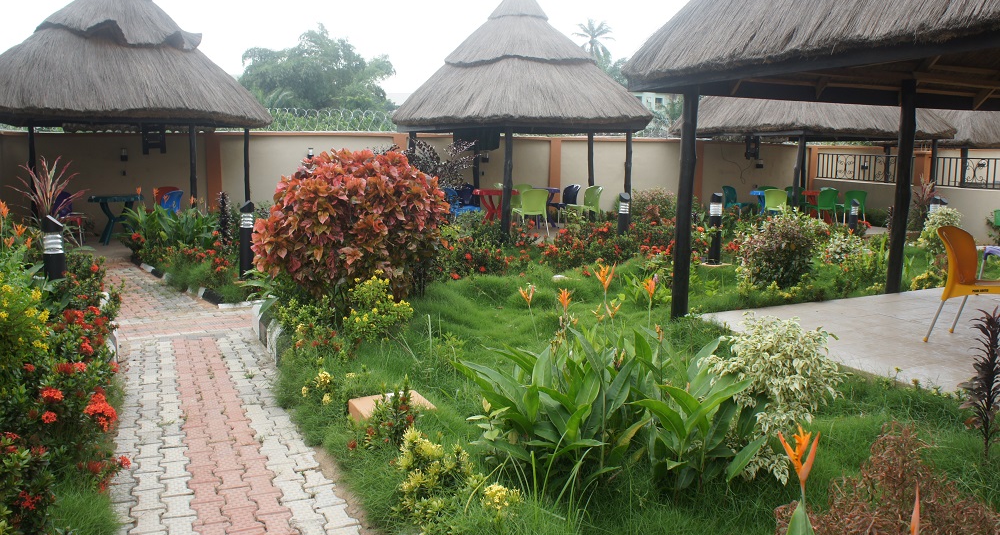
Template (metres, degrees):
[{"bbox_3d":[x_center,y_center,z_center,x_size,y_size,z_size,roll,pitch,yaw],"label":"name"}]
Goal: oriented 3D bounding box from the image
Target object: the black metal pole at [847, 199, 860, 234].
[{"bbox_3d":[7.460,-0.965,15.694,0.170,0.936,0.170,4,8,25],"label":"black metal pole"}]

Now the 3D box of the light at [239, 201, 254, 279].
[{"bbox_3d":[-2.954,-0.322,8.750,0.160,0.920,0.160,-1,8,-11],"label":"light"}]

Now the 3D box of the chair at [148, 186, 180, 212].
[{"bbox_3d":[-5.652,-0.910,12.700,0.500,0.840,0.540,4,8,21],"label":"chair"}]

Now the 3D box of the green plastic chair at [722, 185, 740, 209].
[{"bbox_3d":[5.814,-1.534,18.346,0.550,0.860,0.500,7,10,38],"label":"green plastic chair"}]

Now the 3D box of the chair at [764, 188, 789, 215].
[{"bbox_3d":[6.176,-1.313,16.800,0.500,0.840,0.540,0,8,-9],"label":"chair"}]

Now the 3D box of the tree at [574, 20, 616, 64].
[{"bbox_3d":[10.088,-17.880,80.000,4.600,17.200,4.600,1,8,0],"label":"tree"}]

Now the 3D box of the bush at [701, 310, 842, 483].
[{"bbox_3d":[1.186,0.548,3.250,0.580,0.690,0.550,3,8,20],"label":"bush"}]

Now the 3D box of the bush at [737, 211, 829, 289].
[{"bbox_3d":[3.442,-0.238,9.009,1.030,0.918,0.970,4,8,21],"label":"bush"}]

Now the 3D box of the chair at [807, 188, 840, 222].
[{"bbox_3d":[7.695,-1.402,17.754,0.500,0.860,0.550,0,8,-4],"label":"chair"}]

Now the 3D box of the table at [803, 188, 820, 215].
[{"bbox_3d":[7.313,-1.315,17.100,0.900,0.750,0.850,0,8,-6],"label":"table"}]

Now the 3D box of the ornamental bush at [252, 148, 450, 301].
[{"bbox_3d":[-1.357,-0.329,6.850,1.720,1.420,1.600,-1,8,-11],"label":"ornamental bush"}]

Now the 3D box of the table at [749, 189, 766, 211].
[{"bbox_3d":[6.479,-1.439,18.155,0.800,0.740,0.800,4,8,19],"label":"table"}]

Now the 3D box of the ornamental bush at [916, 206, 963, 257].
[{"bbox_3d":[7.390,-0.613,12.559,0.700,0.850,0.680,5,9,30],"label":"ornamental bush"}]

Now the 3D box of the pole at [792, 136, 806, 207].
[{"bbox_3d":[6.224,-1.736,15.600,0.160,2.000,0.160,1,8,0],"label":"pole"}]

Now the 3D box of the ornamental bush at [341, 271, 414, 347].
[{"bbox_3d":[-1.023,0.342,6.296,0.560,0.555,0.520,0,8,-9],"label":"ornamental bush"}]

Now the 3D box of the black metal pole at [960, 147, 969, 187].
[{"bbox_3d":[10.835,-1.907,17.500,0.150,1.940,0.150,1,8,0],"label":"black metal pole"}]

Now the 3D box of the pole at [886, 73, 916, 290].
[{"bbox_3d":[4.333,-0.849,8.071,0.150,2.276,0.150,5,9,28],"label":"pole"}]

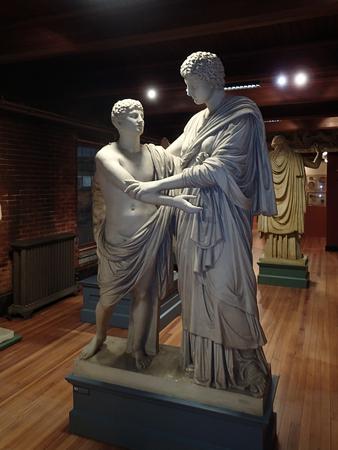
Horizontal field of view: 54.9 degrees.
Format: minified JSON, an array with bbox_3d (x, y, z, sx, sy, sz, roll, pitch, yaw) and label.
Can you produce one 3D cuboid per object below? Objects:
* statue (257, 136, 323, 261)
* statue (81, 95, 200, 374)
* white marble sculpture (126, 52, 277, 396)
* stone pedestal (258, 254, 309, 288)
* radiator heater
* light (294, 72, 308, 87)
[{"bbox_3d":[1.942,-0.461,5.308,0.918,1.971,0.620,2,7,21],"label":"statue"},{"bbox_3d":[-0.175,0.041,2.049,0.720,1.638,0.450,-1,6,-5],"label":"statue"},{"bbox_3d":[0.203,-0.049,1.923,0.730,1.837,0.600,4,8,38],"label":"white marble sculpture"},{"bbox_3d":[1.920,0.777,5.454,0.760,0.350,0.600,2,7,21],"label":"stone pedestal"},{"bbox_3d":[-1.648,0.642,4.424,0.250,0.910,1.000,2,7,25],"label":"radiator heater"},{"bbox_3d":[1.548,-1.700,3.800,0.150,0.120,0.150,2,7,25],"label":"light"}]

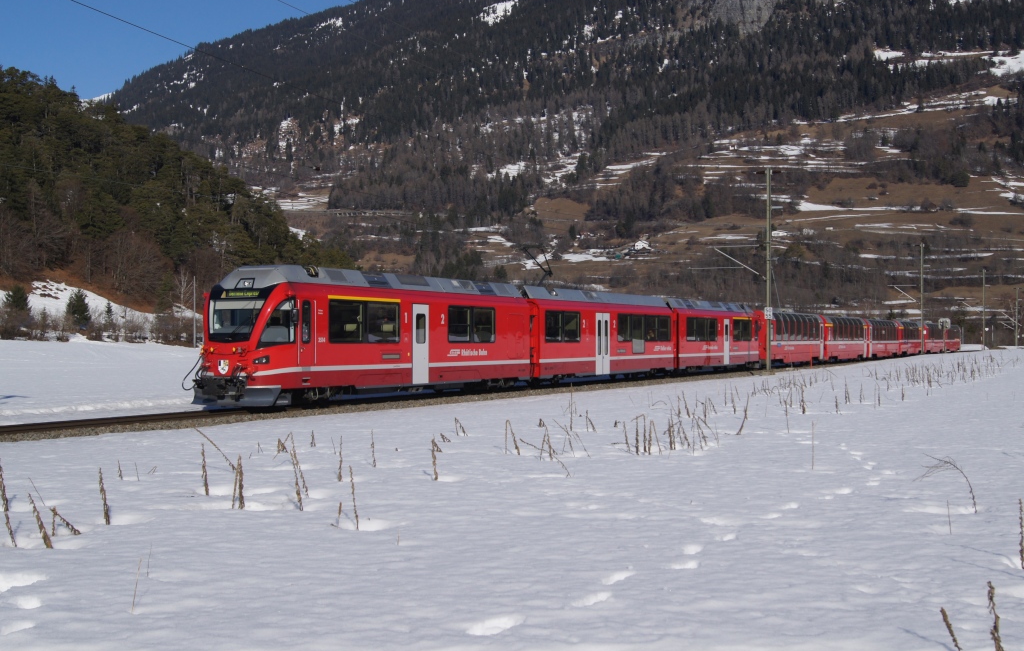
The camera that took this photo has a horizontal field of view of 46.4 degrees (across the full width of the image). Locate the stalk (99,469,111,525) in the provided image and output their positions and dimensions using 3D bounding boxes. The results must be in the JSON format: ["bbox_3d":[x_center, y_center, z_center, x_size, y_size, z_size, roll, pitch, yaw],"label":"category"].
[{"bbox_3d":[-3.772,1.583,11.050,0.070,0.540,0.060,-8,-1,0],"label":"stalk"}]

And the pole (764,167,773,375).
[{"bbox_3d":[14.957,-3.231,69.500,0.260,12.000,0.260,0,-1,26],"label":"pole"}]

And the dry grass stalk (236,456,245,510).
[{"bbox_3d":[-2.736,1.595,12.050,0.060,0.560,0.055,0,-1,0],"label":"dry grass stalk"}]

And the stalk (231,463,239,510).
[{"bbox_3d":[-2.808,1.622,12.100,0.055,0.485,0.050,4,-1,0],"label":"stalk"}]

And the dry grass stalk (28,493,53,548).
[{"bbox_3d":[-3.851,1.601,9.750,0.065,0.490,0.060,-22,-1,0],"label":"dry grass stalk"}]

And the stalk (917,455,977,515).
[{"bbox_3d":[4.269,1.558,11.700,0.600,0.565,0.250,0,-1,0],"label":"stalk"}]

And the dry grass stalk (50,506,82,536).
[{"bbox_3d":[-3.890,1.699,10.400,0.250,0.260,0.100,0,-1,0],"label":"dry grass stalk"}]

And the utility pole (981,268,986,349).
[{"bbox_3d":[68.362,-2.391,173.000,0.280,11.900,0.280,0,-1,26],"label":"utility pole"}]

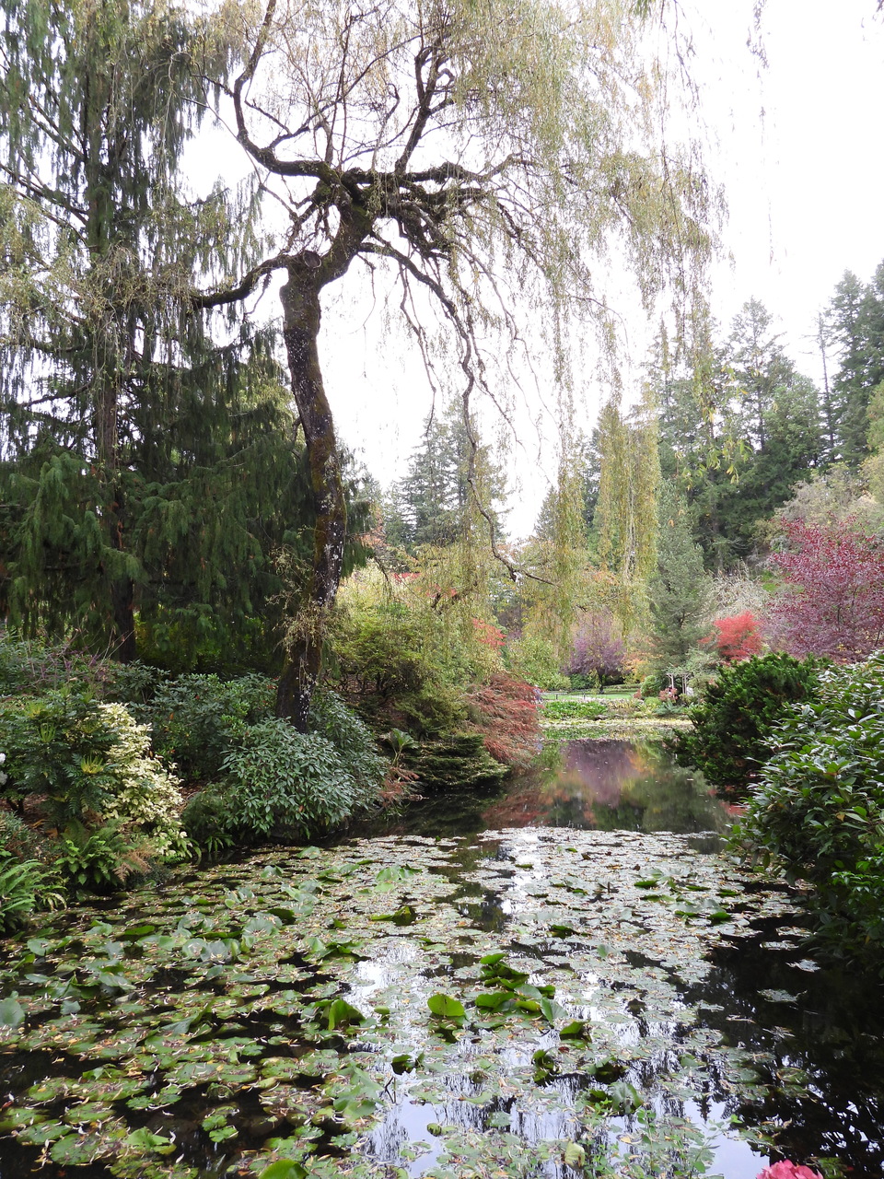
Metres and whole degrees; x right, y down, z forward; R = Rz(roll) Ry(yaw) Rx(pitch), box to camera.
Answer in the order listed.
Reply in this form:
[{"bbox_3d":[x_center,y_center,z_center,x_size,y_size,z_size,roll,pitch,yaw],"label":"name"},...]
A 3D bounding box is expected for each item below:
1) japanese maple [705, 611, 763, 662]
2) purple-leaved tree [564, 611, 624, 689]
[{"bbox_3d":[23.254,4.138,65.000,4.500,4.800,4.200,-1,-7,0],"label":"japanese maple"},{"bbox_3d":[14.999,6.008,79.000,6.200,7.900,6.000,-1,-7,0],"label":"purple-leaved tree"}]

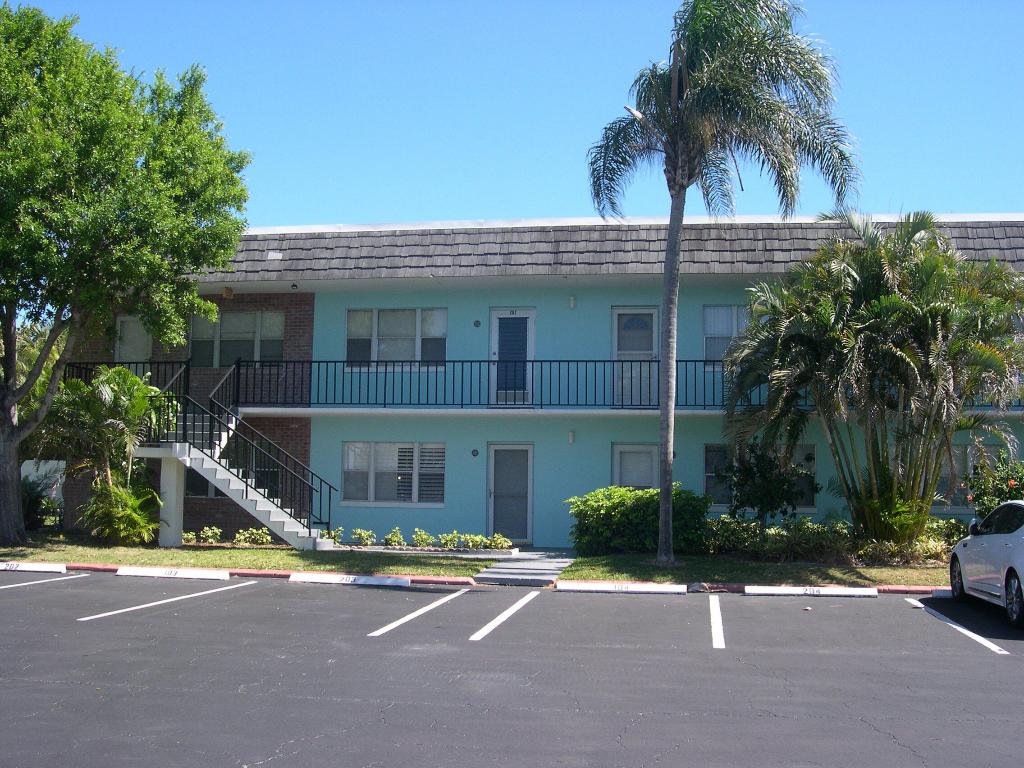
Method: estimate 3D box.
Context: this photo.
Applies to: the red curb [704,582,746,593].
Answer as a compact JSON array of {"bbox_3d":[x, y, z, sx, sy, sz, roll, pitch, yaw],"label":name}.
[{"bbox_3d":[3.050,2.901,16.066,0.571,0.120,0.200,0,-5,9],"label":"red curb"}]

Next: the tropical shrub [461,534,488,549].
[{"bbox_3d":[-0.740,3.115,22.320,0.557,0.253,0.450,0,-5,9],"label":"tropical shrub"}]

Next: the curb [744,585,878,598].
[{"bbox_3d":[4.085,2.839,15.336,1.840,0.125,0.170,0,-5,9],"label":"curb"}]

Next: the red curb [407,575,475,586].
[{"bbox_3d":[-1.037,2.914,16.724,1.054,0.120,0.200,0,-5,9],"label":"red curb"}]

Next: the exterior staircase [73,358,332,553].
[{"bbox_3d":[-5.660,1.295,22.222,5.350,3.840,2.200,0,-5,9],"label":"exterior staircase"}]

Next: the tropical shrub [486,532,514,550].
[{"bbox_3d":[-0.233,3.098,22.239,0.533,0.321,0.480,0,-5,9],"label":"tropical shrub"}]

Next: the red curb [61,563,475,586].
[{"bbox_3d":[-3.865,2.900,17.197,6.817,0.120,0.200,0,-5,9],"label":"red curb"}]

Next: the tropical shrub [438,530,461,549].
[{"bbox_3d":[-1.241,3.087,22.404,0.439,0.335,0.420,0,-5,9],"label":"tropical shrub"}]

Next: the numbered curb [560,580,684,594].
[{"bbox_3d":[1.512,2.861,15.742,1.860,0.125,0.170,0,-5,9],"label":"numbered curb"}]

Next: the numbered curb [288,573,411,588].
[{"bbox_3d":[-2.384,2.859,16.376,1.840,0.125,0.170,0,-5,9],"label":"numbered curb"}]

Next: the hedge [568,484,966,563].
[{"bbox_3d":[4.687,2.587,21.033,7.414,1.342,2.100,0,-5,9],"label":"hedge"}]

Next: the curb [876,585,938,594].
[{"bbox_3d":[5.529,2.872,15.690,0.900,0.120,0.200,0,-5,9],"label":"curb"}]

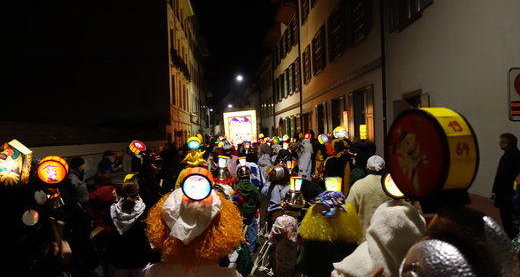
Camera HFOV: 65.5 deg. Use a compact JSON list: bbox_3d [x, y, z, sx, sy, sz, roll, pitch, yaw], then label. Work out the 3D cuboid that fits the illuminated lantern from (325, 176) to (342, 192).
[{"bbox_3d":[0.604,0.371,3.300,0.120,0.135,0.120,-2,0,26],"label":"illuminated lantern"}]

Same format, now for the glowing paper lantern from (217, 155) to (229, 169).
[{"bbox_3d":[-0.454,0.285,4.900,0.120,0.150,0.120,3,0,7],"label":"glowing paper lantern"}]

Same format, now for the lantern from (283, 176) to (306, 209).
[{"bbox_3d":[0.372,0.574,4.300,0.230,0.330,0.230,1,0,-23],"label":"lantern"}]

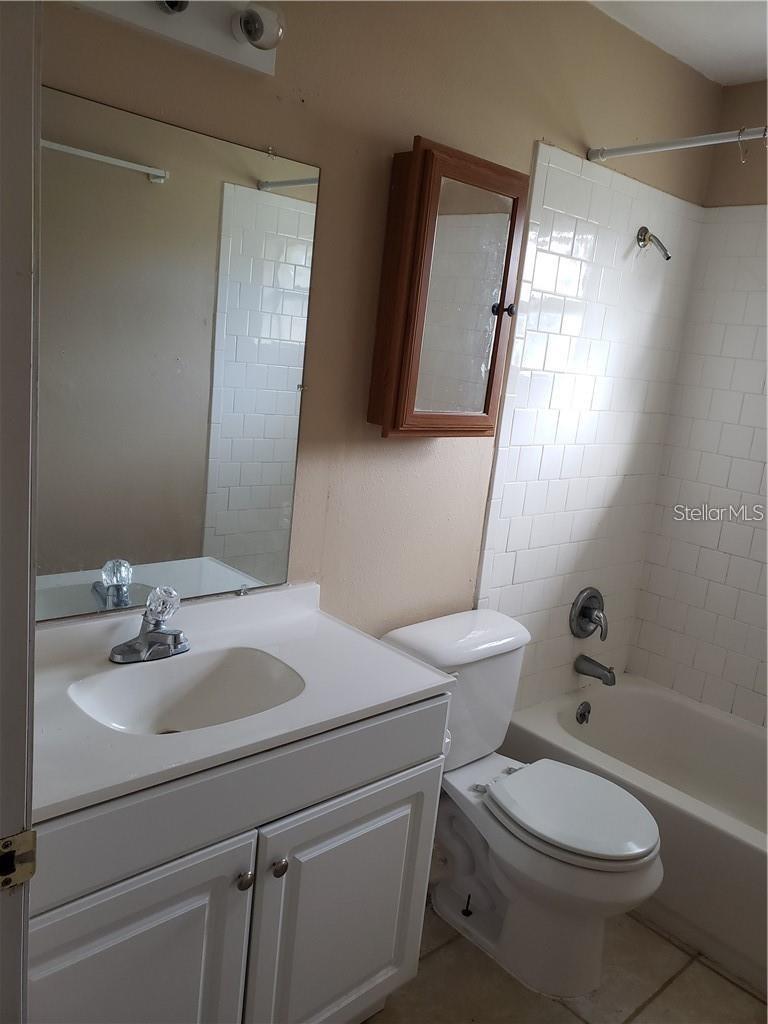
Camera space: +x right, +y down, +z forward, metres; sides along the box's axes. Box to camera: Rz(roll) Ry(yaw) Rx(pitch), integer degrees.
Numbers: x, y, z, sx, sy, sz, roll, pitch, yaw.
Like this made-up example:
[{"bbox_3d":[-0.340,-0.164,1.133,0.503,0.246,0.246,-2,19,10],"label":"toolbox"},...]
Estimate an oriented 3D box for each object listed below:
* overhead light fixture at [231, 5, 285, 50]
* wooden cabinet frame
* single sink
[{"bbox_3d":[-0.230,-0.876,1.388,0.070,0.068,0.100,-5,15,-42],"label":"overhead light fixture"},{"bbox_3d":[0.161,-0.511,1.873,0.392,0.650,0.120,-5,15,-42],"label":"wooden cabinet frame"},{"bbox_3d":[-0.341,0.380,1.392,0.410,0.140,0.285,-5,15,-42],"label":"single sink"}]

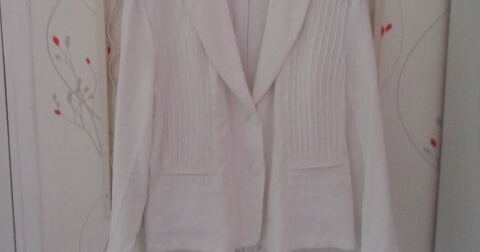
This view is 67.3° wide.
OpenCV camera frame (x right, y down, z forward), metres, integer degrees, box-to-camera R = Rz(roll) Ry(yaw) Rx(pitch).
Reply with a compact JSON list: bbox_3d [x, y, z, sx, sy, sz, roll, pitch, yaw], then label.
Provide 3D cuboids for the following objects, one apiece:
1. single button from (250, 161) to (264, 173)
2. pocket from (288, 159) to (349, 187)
[{"bbox_3d":[0.034,0.080,0.710,0.022,0.021,0.005,0,6,0],"label":"single button"},{"bbox_3d":[0.155,0.093,0.715,0.112,0.050,0.012,0,6,-5],"label":"pocket"}]

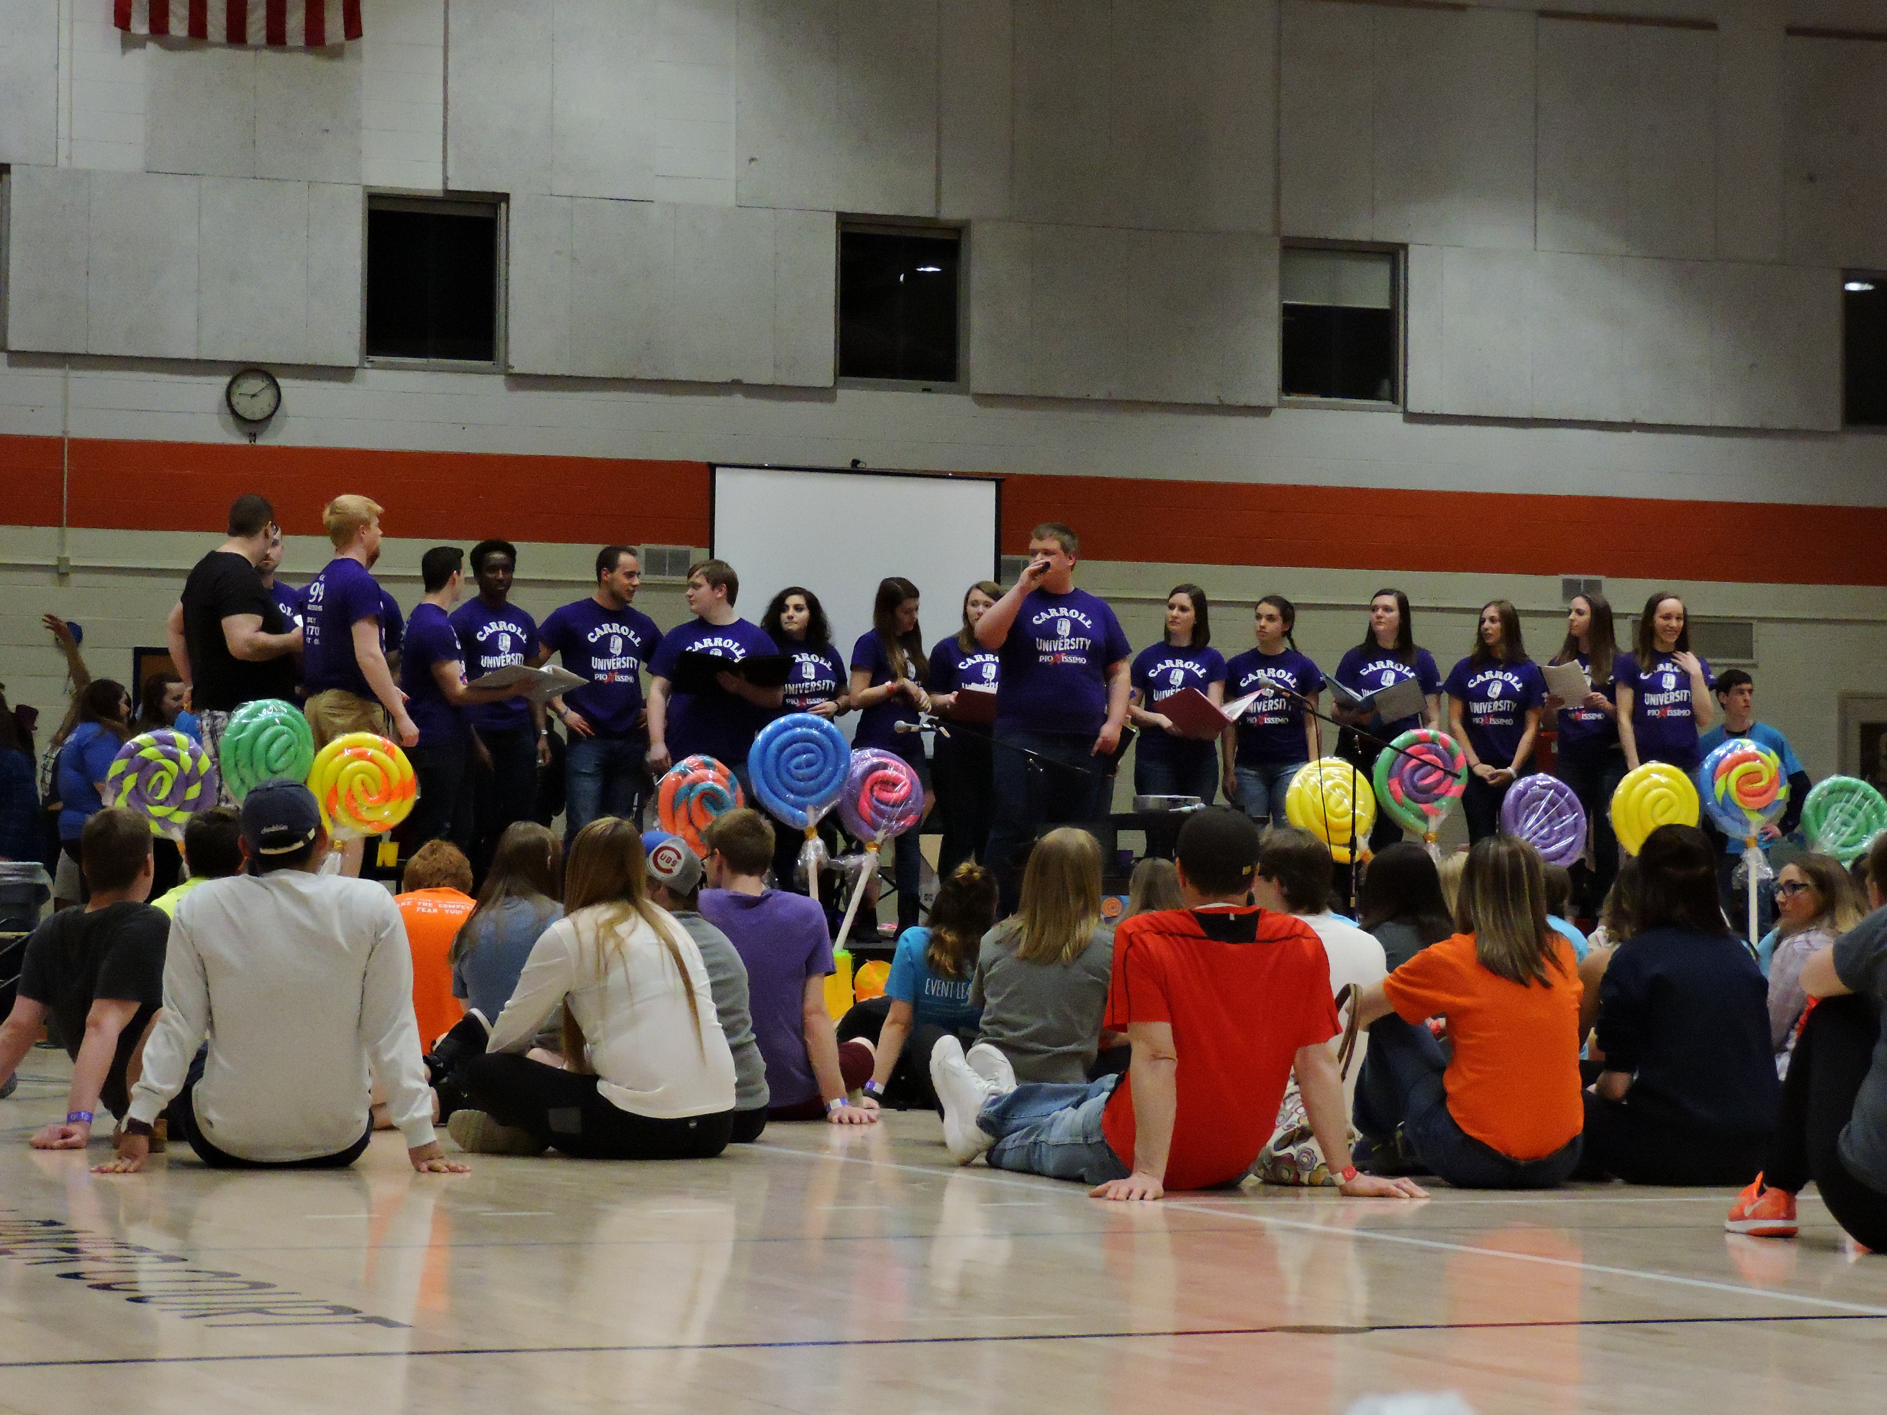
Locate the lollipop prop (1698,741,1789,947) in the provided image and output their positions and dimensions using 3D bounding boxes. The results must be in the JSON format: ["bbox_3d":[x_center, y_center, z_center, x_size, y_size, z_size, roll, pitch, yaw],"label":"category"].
[{"bbox_3d":[3.568,0.621,24.300,0.420,0.950,0.100,1,-2,-24],"label":"lollipop prop"}]

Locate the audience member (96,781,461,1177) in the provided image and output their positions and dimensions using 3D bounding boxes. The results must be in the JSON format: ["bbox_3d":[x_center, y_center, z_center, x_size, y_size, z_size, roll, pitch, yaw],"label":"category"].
[{"bbox_3d":[-1.540,0.629,12.830,0.820,0.880,1.050,1,-2,1],"label":"audience member"}]

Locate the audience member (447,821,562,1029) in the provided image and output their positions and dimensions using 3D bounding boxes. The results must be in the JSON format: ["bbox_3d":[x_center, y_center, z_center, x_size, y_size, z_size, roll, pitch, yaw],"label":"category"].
[{"bbox_3d":[-1.150,0.706,14.900,0.540,0.790,0.720,0,-2,3],"label":"audience member"}]

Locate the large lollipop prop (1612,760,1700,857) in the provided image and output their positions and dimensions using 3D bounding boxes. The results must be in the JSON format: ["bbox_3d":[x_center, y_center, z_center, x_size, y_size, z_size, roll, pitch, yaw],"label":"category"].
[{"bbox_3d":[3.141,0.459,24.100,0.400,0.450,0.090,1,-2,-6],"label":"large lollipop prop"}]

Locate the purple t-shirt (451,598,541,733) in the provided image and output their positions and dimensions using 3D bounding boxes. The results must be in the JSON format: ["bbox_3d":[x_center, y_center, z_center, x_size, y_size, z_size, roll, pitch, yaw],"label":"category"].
[{"bbox_3d":[-2.001,-0.187,24.300,0.430,0.600,0.250,1,-2,-10],"label":"purple t-shirt"}]

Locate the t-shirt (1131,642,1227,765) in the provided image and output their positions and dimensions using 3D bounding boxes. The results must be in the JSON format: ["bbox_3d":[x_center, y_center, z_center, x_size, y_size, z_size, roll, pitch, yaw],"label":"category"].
[{"bbox_3d":[1.070,-0.017,24.800,0.460,0.570,0.270,0,-2,3],"label":"t-shirt"}]

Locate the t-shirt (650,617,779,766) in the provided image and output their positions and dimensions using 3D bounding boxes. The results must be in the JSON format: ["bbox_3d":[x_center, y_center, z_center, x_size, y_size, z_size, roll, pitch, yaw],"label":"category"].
[{"bbox_3d":[-1.026,-0.069,24.400,0.580,0.680,0.340,0,-2,2],"label":"t-shirt"}]

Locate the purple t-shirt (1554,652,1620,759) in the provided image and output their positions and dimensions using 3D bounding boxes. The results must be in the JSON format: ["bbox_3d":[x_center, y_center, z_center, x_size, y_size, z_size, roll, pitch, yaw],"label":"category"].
[{"bbox_3d":[3.062,-0.011,26.000,0.400,0.540,0.250,0,-2,16],"label":"purple t-shirt"}]

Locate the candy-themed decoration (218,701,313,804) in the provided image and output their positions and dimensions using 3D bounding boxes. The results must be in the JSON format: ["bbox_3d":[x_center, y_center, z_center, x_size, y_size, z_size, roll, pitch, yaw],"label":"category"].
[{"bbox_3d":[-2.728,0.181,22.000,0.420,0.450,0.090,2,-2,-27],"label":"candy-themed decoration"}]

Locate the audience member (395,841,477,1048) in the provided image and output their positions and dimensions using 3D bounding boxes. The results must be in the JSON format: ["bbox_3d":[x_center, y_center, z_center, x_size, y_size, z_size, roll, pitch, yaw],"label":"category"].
[{"bbox_3d":[-1.440,0.752,15.500,0.520,0.780,0.700,1,-2,-3],"label":"audience member"}]

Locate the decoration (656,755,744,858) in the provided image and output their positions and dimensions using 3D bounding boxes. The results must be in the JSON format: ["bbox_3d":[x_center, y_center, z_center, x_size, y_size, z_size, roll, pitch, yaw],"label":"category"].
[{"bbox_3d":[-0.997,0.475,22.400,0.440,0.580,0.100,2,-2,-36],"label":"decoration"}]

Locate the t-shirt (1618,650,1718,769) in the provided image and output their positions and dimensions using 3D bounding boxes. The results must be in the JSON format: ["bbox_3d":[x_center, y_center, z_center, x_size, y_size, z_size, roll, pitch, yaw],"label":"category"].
[{"bbox_3d":[3.379,0.017,25.500,0.470,0.560,0.270,0,-2,7],"label":"t-shirt"}]

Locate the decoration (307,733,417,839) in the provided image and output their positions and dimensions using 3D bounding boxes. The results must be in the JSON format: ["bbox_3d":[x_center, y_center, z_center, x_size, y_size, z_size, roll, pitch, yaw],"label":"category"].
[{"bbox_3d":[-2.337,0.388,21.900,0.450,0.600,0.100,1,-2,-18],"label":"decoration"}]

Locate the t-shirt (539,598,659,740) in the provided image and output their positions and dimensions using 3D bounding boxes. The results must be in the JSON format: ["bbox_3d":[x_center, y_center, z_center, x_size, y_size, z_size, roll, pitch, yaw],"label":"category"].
[{"bbox_3d":[-1.509,-0.165,23.900,0.530,0.620,0.300,1,-2,-18],"label":"t-shirt"}]

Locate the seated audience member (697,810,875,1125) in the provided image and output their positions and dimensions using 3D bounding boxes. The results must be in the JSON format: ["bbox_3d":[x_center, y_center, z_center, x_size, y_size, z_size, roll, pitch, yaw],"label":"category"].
[{"bbox_3d":[-0.467,0.716,15.350,0.580,0.860,0.720,1,-2,0],"label":"seated audience member"}]

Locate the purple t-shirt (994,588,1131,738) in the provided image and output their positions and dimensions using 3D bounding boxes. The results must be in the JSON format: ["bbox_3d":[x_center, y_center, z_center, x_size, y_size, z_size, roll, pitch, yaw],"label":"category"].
[{"bbox_3d":[0.516,-0.198,24.000,0.580,0.660,0.340,1,-2,-8],"label":"purple t-shirt"}]

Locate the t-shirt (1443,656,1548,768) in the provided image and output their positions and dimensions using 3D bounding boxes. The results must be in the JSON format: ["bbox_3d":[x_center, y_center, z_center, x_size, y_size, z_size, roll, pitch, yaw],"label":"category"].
[{"bbox_3d":[2.562,0.017,25.300,0.490,0.540,0.270,0,-2,6],"label":"t-shirt"}]

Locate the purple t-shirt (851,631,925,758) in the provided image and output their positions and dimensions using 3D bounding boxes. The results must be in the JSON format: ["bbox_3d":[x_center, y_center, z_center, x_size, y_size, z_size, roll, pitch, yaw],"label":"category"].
[{"bbox_3d":[-0.253,-0.057,24.900,0.390,0.580,0.260,2,-3,-43],"label":"purple t-shirt"}]

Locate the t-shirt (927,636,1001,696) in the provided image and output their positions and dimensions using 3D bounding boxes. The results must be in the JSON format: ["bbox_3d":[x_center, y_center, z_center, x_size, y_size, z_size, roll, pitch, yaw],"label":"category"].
[{"bbox_3d":[0.145,-0.112,25.000,0.440,0.460,0.260,1,-2,-16],"label":"t-shirt"}]

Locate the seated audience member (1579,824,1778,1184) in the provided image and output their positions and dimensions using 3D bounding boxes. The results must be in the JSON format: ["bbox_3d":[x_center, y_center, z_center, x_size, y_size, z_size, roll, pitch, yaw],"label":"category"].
[{"bbox_3d":[1.700,0.686,12.700,0.550,0.820,0.750,1,-2,-9],"label":"seated audience member"}]

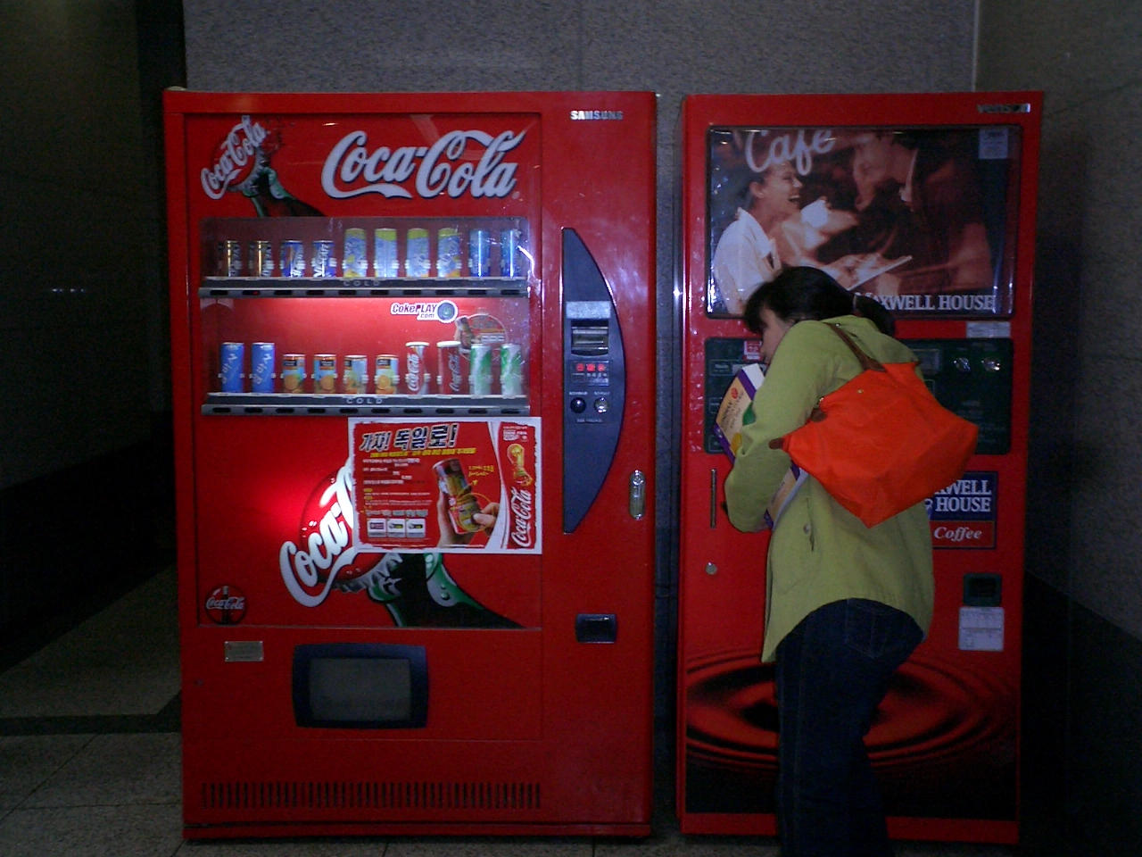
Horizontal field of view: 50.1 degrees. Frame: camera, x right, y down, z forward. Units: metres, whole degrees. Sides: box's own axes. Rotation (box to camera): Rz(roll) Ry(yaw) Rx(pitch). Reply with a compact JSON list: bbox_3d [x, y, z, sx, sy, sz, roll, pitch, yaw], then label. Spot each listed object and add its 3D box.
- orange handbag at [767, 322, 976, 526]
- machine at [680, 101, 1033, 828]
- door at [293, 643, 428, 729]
[{"bbox_3d":[0.564,-0.020,2.350,0.370,0.370,0.170,-25,3,-3],"label":"orange handbag"},{"bbox_3d":[0.698,0.100,3.220,0.840,1.830,0.540,0,5,2],"label":"machine"},{"bbox_3d":[-0.518,0.635,3.012,0.335,0.217,0.050,0,5,0],"label":"door"}]

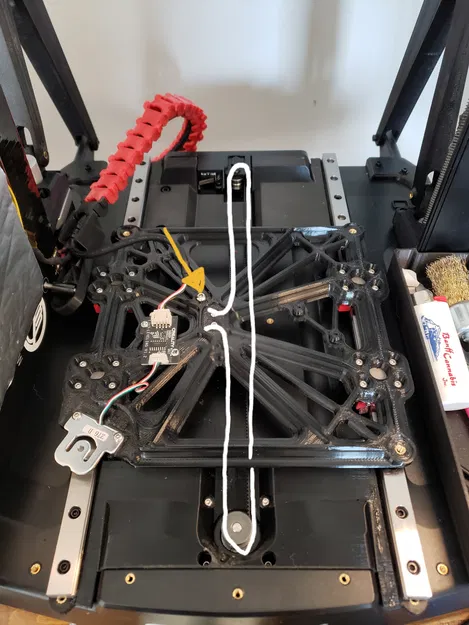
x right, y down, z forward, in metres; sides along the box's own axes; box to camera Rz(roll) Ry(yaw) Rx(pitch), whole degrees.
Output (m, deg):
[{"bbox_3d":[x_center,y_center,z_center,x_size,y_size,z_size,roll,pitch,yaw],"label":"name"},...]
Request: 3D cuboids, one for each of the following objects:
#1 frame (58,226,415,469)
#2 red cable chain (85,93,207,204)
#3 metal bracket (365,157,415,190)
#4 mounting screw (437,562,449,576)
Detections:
[{"bbox_3d":[0.002,0.009,0.308,0.206,0.017,0.189,0,53,1],"label":"frame"},{"bbox_3d":[-0.074,-0.135,0.410,0.040,0.076,0.132,29,59,21],"label":"red cable chain"},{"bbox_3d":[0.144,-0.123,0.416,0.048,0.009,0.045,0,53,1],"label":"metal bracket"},{"bbox_3d":[0.104,0.128,0.234,0.006,0.004,0.006,0,53,1],"label":"mounting screw"}]

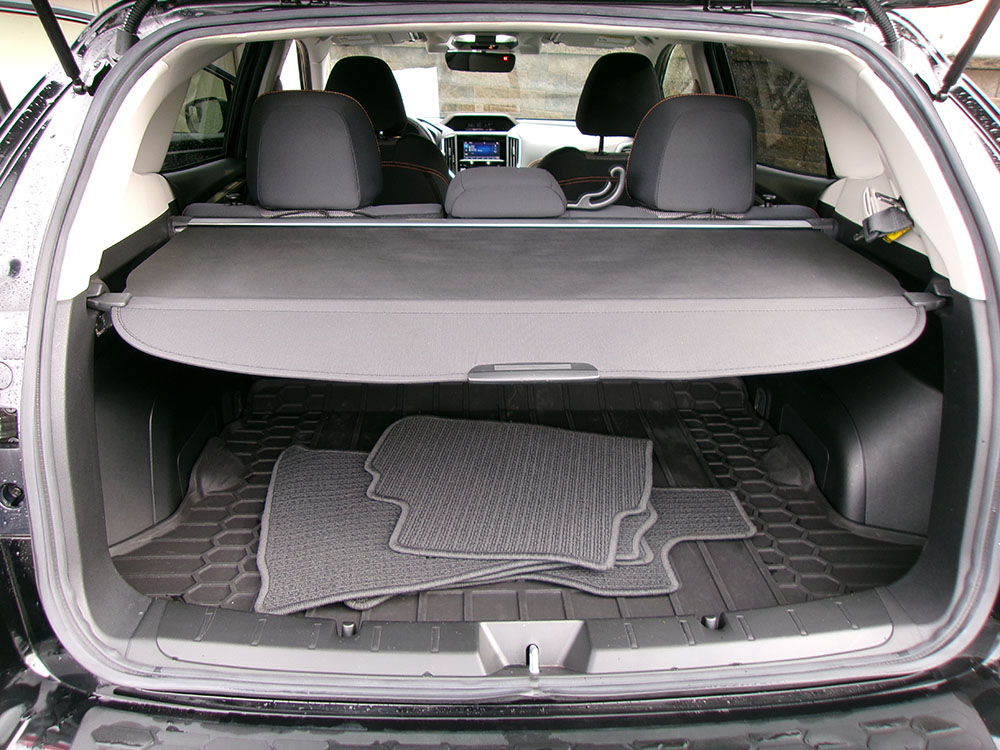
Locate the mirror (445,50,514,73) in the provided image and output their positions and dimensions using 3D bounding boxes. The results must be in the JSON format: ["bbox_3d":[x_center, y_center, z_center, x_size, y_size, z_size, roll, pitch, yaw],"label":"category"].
[{"bbox_3d":[-0.070,-1.129,2.810,0.250,0.075,0.045,7,33,12],"label":"mirror"}]

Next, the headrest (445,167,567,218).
[{"bbox_3d":[0.010,-0.323,1.408,0.220,0.110,0.125,0,23,-2],"label":"headrest"}]

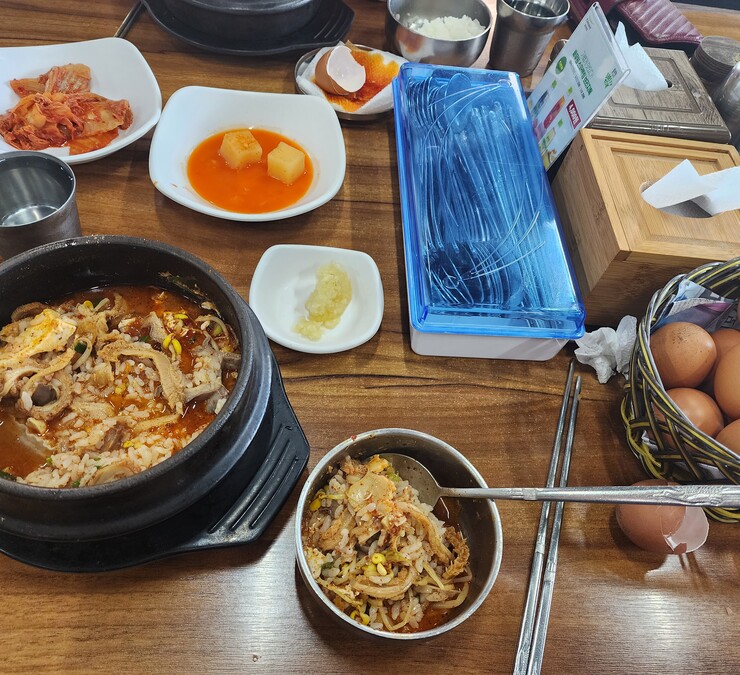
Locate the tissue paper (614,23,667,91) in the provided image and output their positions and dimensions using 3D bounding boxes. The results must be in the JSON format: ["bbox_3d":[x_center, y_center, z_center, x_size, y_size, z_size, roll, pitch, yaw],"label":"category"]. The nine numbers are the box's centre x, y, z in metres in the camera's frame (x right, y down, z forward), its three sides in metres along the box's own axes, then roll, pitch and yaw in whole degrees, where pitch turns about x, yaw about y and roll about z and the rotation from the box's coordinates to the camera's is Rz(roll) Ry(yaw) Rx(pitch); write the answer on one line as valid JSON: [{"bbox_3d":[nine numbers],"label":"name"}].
[{"bbox_3d":[0.227,-0.231,0.495,0.072,0.048,0.036,3,57,-7],"label":"tissue paper"}]

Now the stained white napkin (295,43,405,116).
[{"bbox_3d":[-0.015,-0.252,0.574,0.112,0.030,0.100,3,57,-7],"label":"stained white napkin"}]

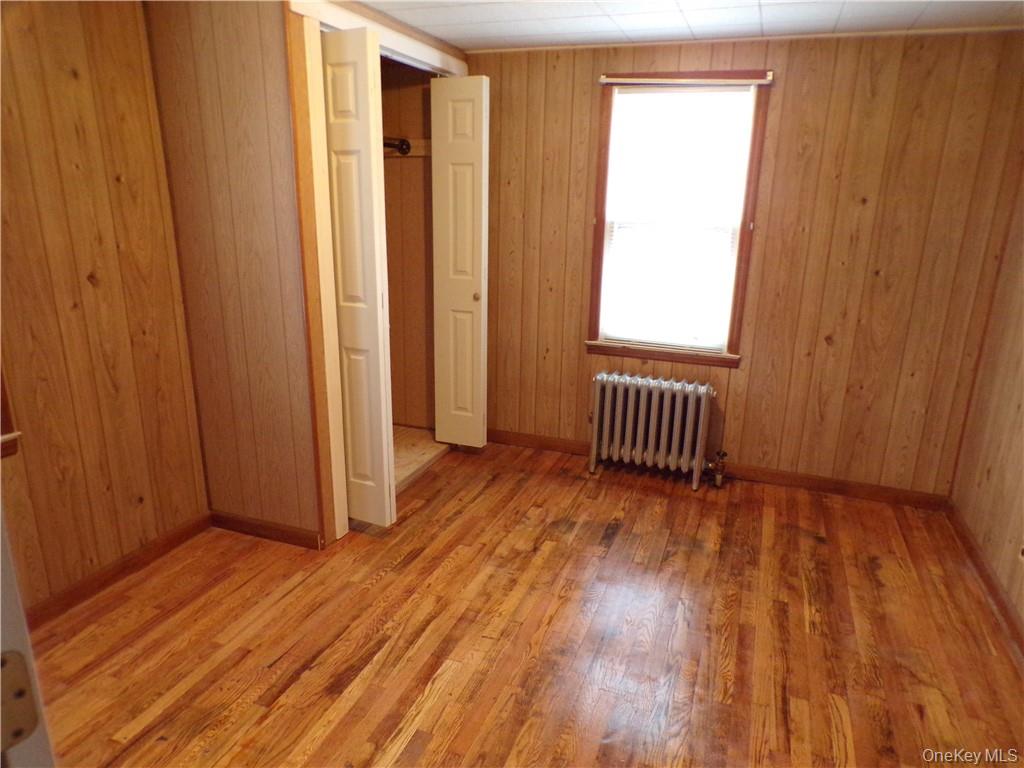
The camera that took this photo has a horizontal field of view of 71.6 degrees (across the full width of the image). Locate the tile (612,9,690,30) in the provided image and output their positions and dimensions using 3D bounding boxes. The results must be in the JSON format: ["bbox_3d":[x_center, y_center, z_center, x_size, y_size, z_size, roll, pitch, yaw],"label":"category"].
[{"bbox_3d":[0.583,-1.554,3.022,0.299,0.015,0.307,7,17,19],"label":"tile"}]

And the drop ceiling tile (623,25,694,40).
[{"bbox_3d":[0.688,-1.631,3.301,0.299,0.015,0.308,7,17,19],"label":"drop ceiling tile"}]

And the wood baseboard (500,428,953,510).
[{"bbox_3d":[0.961,0.447,3.960,2.606,0.080,0.016,7,17,19],"label":"wood baseboard"}]

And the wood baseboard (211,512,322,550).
[{"bbox_3d":[-1.084,0.641,3.127,0.586,0.080,0.016,7,17,19],"label":"wood baseboard"}]

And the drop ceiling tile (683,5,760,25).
[{"bbox_3d":[0.866,-1.520,2.925,0.302,0.015,0.307,7,17,19],"label":"drop ceiling tile"}]

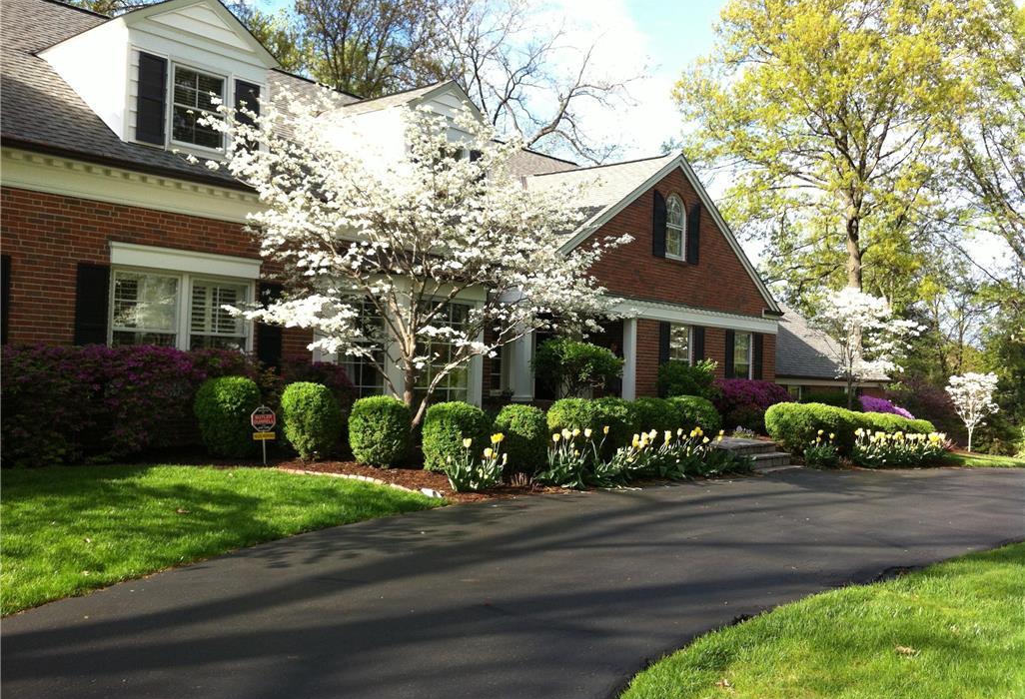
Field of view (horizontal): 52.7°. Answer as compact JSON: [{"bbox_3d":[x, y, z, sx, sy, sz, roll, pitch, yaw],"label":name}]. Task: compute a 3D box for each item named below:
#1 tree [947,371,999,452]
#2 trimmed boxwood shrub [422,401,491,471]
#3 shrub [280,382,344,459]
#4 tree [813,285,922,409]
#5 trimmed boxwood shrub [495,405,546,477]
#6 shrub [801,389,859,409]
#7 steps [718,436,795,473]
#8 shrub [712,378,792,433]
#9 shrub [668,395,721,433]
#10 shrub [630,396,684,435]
[{"bbox_3d":[9.115,1.259,20.500,1.070,1.588,1.070,1,-2,24],"label":"tree"},{"bbox_3d":[-0.638,0.978,11.700,0.770,0.792,0.770,1,-1,-3],"label":"trimmed boxwood shrub"},{"bbox_3d":[-2.362,0.833,12.200,0.750,0.924,0.750,2,-1,-11],"label":"shrub"},{"bbox_3d":[7.850,0.344,23.000,2.400,3.465,2.300,1,-2,19],"label":"tree"},{"bbox_3d":[0.096,1.024,11.700,0.620,0.795,0.620,1,-1,1],"label":"trimmed boxwood shrub"},{"bbox_3d":[8.149,1.592,26.500,1.300,1.163,1.600,0,-2,40],"label":"shrub"},{"bbox_3d":[3.281,1.536,14.950,1.100,0.310,1.550,0,-2,40],"label":"steps"},{"bbox_3d":[4.830,1.160,20.800,1.500,1.136,1.800,0,-2,40],"label":"shrub"},{"bbox_3d":[2.449,1.053,13.900,0.740,0.884,0.740,1,-1,10],"label":"shrub"},{"bbox_3d":[1.856,1.047,13.300,0.700,0.875,0.700,1,-1,8],"label":"shrub"}]

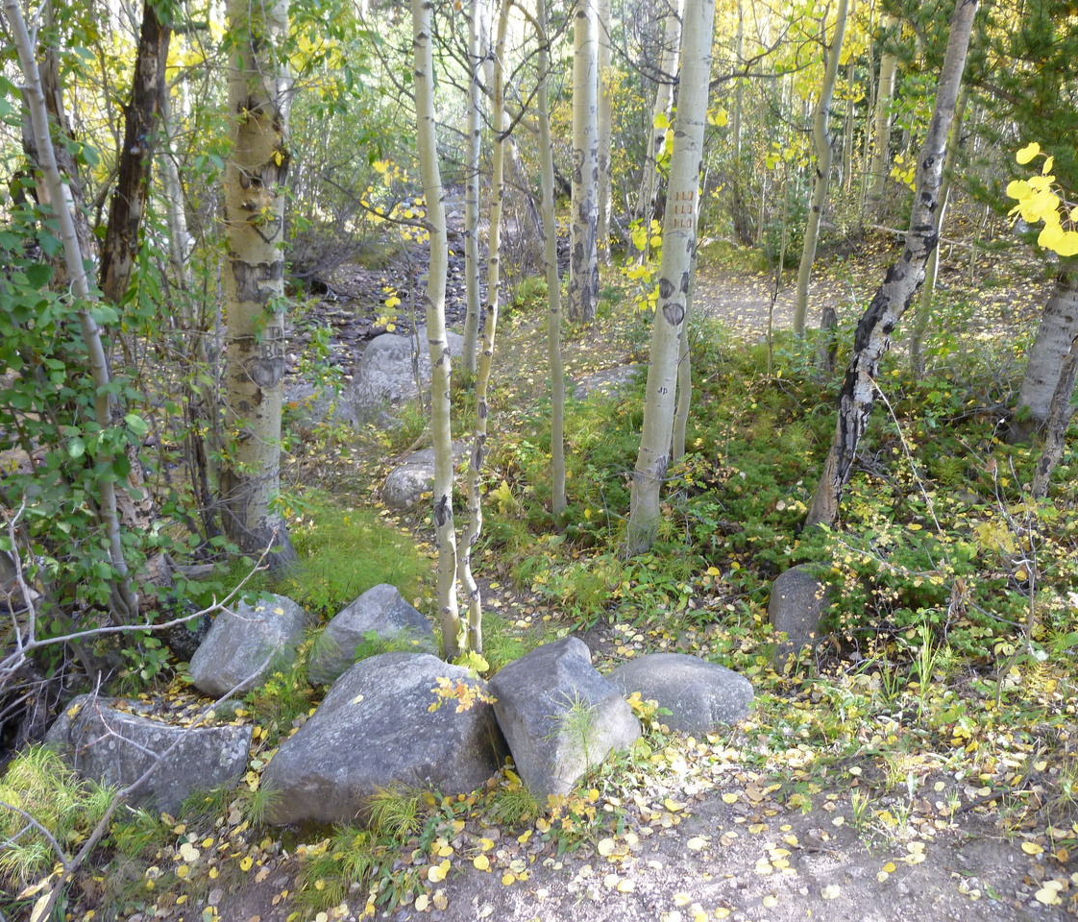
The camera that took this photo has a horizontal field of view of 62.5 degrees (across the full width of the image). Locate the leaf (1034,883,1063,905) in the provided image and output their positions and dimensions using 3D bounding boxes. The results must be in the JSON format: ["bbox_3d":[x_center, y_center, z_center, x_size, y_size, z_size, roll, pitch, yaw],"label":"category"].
[{"bbox_3d":[1.153,0.980,2.011,0.056,0.014,0.056,1,17,0],"label":"leaf"}]

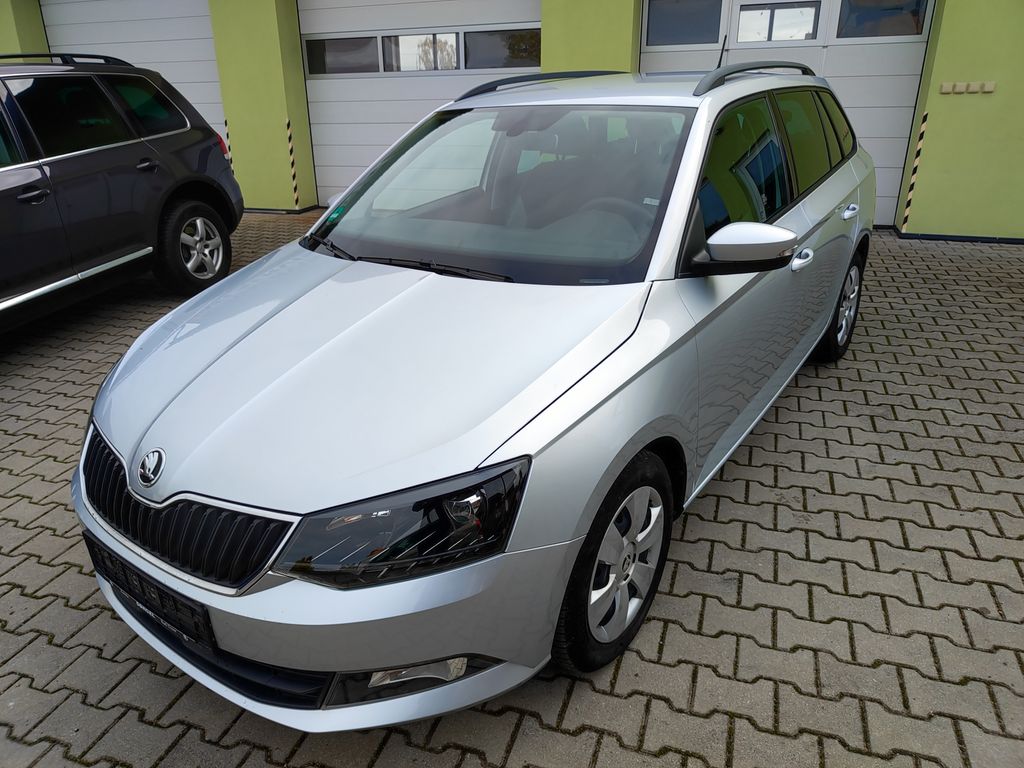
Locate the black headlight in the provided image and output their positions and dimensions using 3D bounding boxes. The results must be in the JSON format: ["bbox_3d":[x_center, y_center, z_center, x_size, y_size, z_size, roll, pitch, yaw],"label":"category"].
[{"bbox_3d":[-0.205,0.273,1.333,0.380,0.220,0.390,14,29,34],"label":"black headlight"}]

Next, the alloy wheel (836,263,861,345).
[{"bbox_3d":[1.710,-0.417,3.598,0.150,0.410,0.410,14,29,34],"label":"alloy wheel"}]

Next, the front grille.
[{"bbox_3d":[-0.808,0.284,1.560,0.860,0.200,0.160,14,29,34],"label":"front grille"}]

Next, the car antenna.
[{"bbox_3d":[1.111,-1.741,3.602,0.025,0.210,0.030,14,2,34],"label":"car antenna"}]

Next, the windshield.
[{"bbox_3d":[-0.064,-0.709,2.277,1.400,0.130,0.800,14,61,34],"label":"windshield"}]

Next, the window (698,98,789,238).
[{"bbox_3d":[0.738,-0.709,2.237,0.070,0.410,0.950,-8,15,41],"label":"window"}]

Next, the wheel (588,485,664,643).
[{"bbox_3d":[0.252,0.454,1.806,0.150,0.410,0.410,14,29,34],"label":"wheel"}]

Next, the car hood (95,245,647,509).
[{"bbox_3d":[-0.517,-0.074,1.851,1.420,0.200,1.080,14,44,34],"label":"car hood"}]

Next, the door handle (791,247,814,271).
[{"bbox_3d":[1.069,-0.461,2.488,0.055,0.055,0.210,14,29,34],"label":"door handle"}]

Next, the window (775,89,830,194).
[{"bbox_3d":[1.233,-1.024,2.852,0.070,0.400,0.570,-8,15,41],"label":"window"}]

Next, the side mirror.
[{"bbox_3d":[0.635,-0.366,1.868,0.240,0.160,0.190,14,29,34],"label":"side mirror"}]

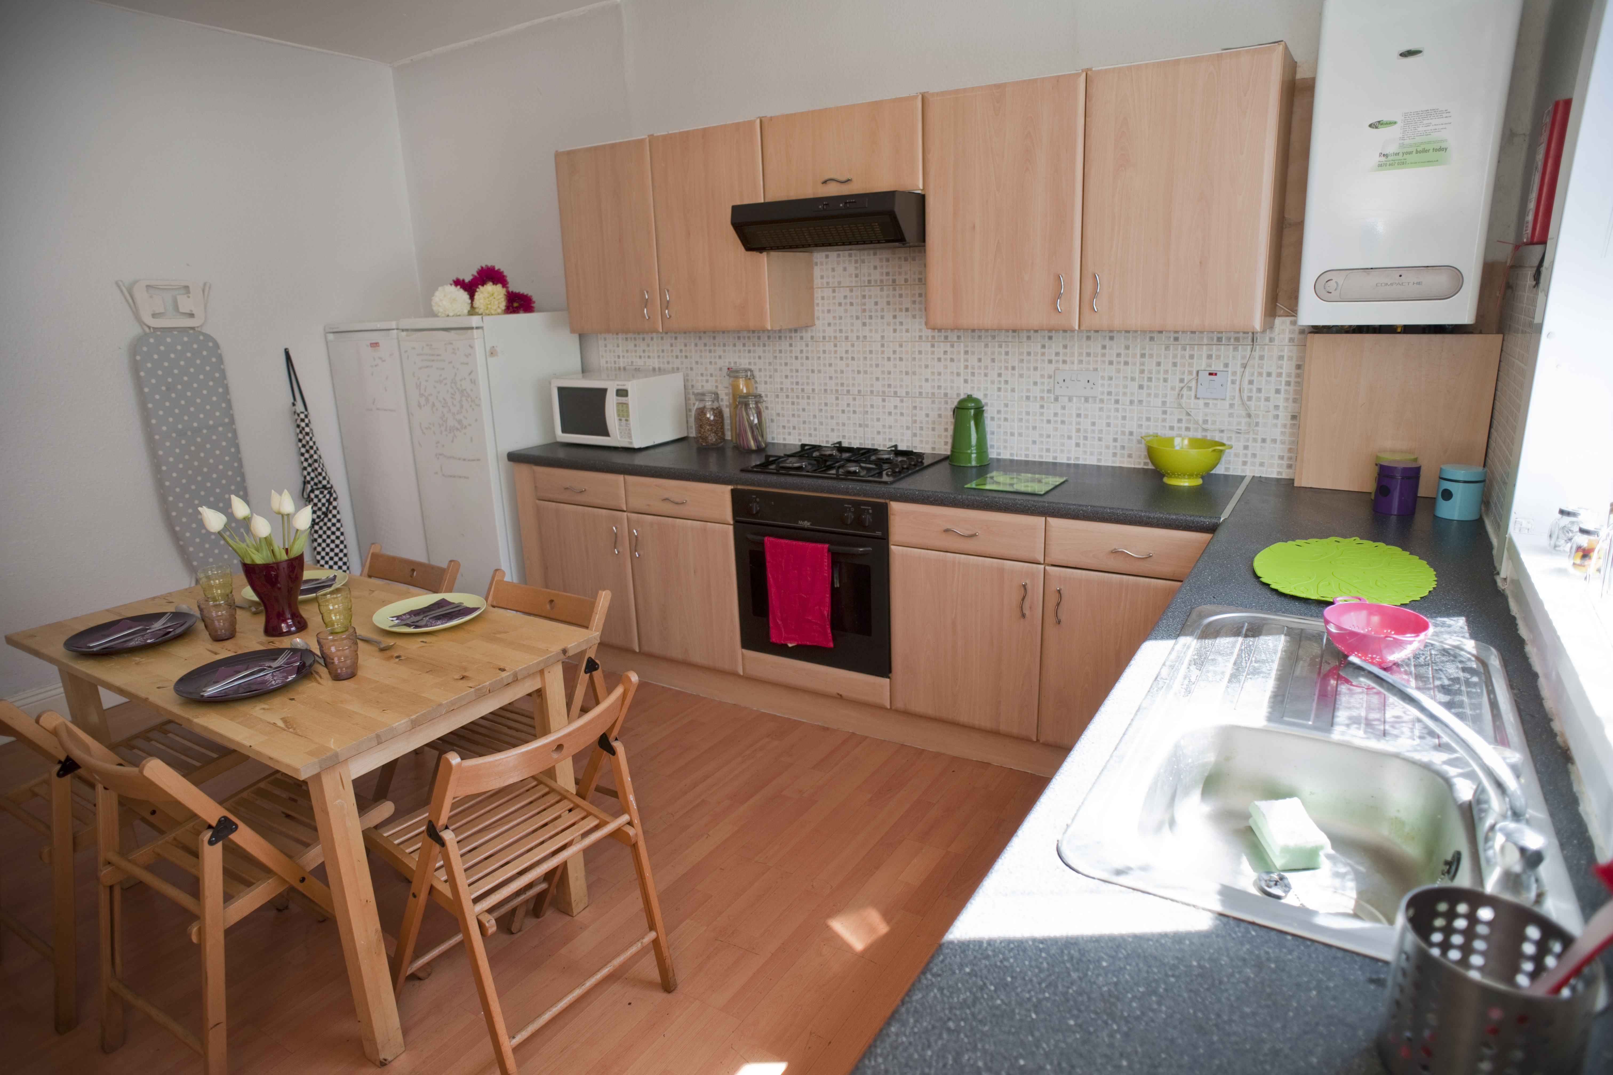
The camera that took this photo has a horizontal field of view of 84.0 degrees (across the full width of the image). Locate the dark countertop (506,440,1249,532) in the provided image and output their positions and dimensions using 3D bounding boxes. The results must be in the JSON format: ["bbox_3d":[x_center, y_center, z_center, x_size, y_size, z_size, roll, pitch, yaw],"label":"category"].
[{"bbox_3d":[0.060,-0.252,3.236,2.710,0.041,0.610,7,18,30],"label":"dark countertop"}]

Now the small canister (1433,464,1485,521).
[{"bbox_3d":[1.622,-0.111,2.226,0.090,0.126,0.090,-15,20,-39],"label":"small canister"}]

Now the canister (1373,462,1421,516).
[{"bbox_3d":[1.512,-0.126,2.296,0.089,0.123,0.089,-14,19,-37],"label":"canister"}]

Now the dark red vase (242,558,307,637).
[{"bbox_3d":[-1.319,0.142,2.245,0.136,0.197,0.136,7,18,30],"label":"dark red vase"}]

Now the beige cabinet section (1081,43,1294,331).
[{"bbox_3d":[1.093,-0.975,2.596,0.503,0.702,0.317,7,18,30],"label":"beige cabinet section"}]

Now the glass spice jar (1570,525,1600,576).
[{"bbox_3d":[1.322,0.023,1.514,0.046,0.078,0.046,7,18,30],"label":"glass spice jar"}]

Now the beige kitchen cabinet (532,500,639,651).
[{"bbox_3d":[-0.734,0.080,3.845,0.490,0.570,0.555,7,18,31],"label":"beige kitchen cabinet"}]

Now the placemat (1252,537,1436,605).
[{"bbox_3d":[1.131,0.059,1.895,0.328,0.005,0.495,7,18,31],"label":"placemat"}]

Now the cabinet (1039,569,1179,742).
[{"bbox_3d":[1.054,0.313,2.752,0.498,0.570,0.555,7,18,31],"label":"cabinet"}]

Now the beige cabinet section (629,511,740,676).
[{"bbox_3d":[-0.313,0.139,3.599,0.495,0.570,0.560,7,18,30],"label":"beige cabinet section"}]

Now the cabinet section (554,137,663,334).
[{"bbox_3d":[-0.698,-1.206,3.653,0.491,0.702,0.317,7,18,30],"label":"cabinet section"}]

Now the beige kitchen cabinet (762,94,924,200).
[{"bbox_3d":[0.179,-1.284,3.030,0.608,0.273,0.307,7,18,31],"label":"beige kitchen cabinet"}]

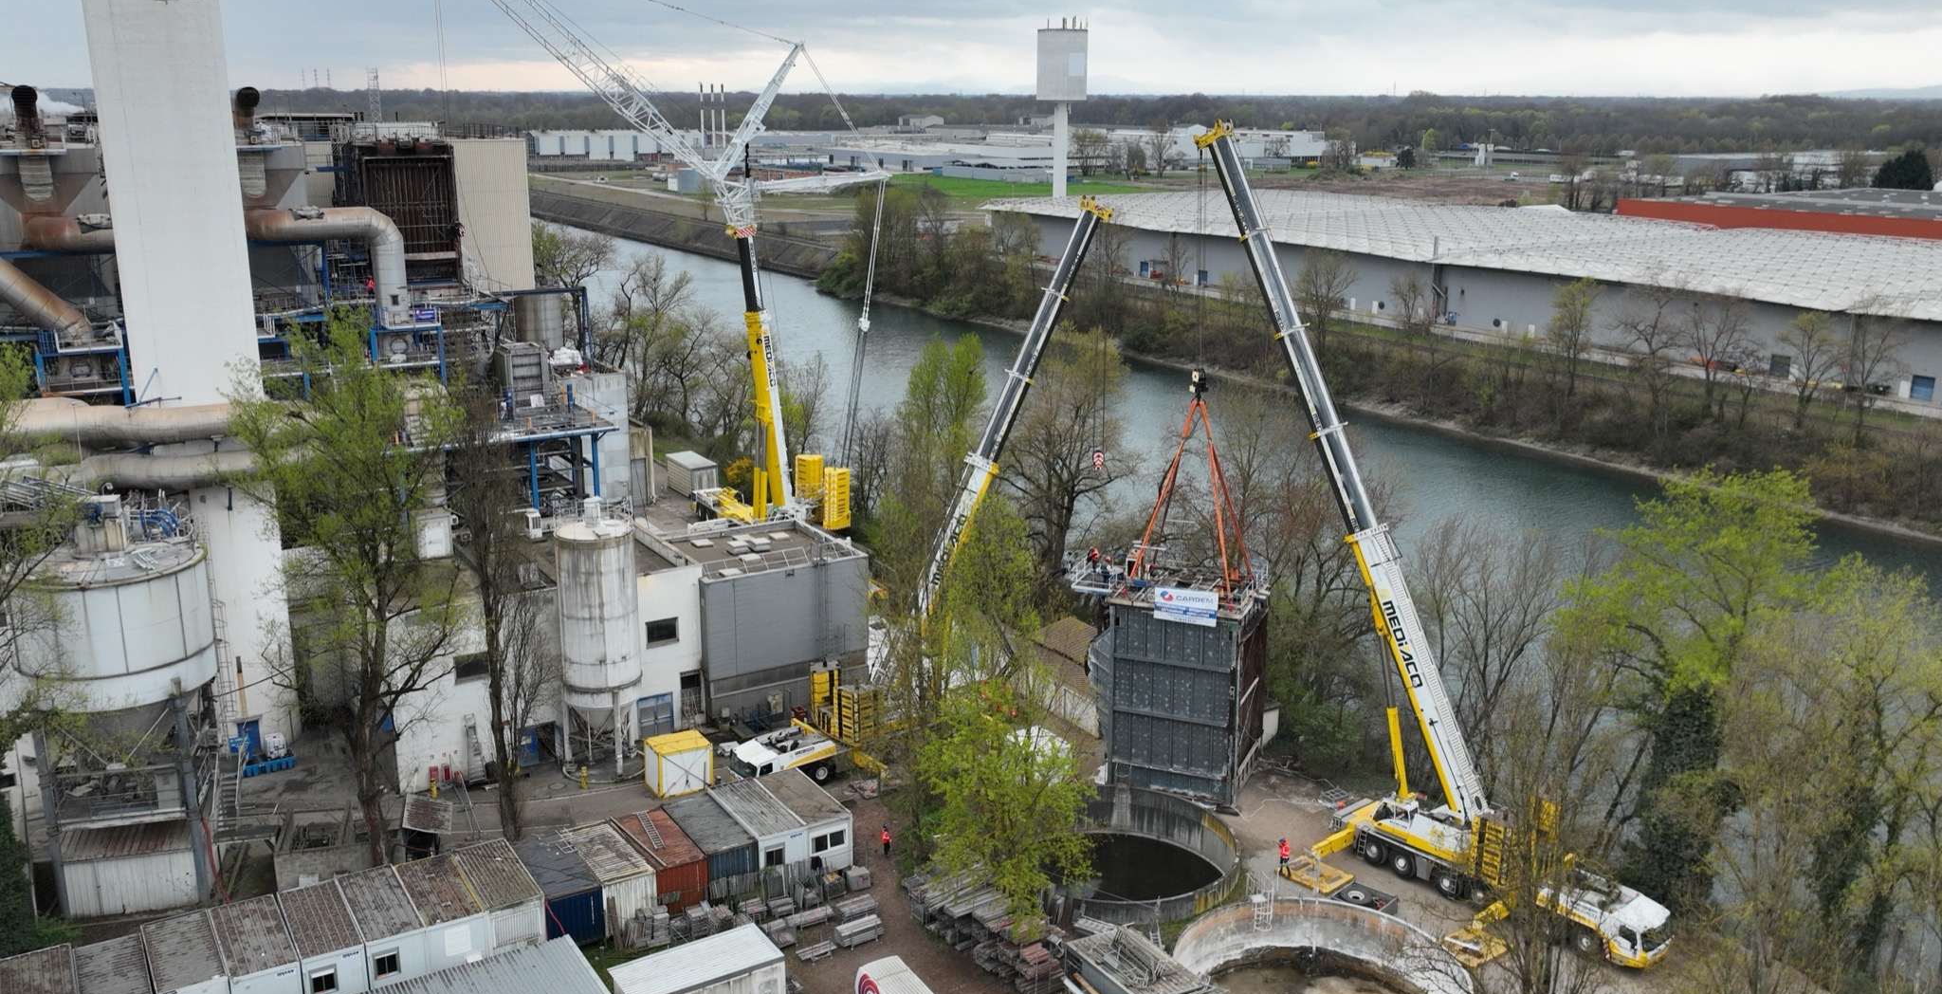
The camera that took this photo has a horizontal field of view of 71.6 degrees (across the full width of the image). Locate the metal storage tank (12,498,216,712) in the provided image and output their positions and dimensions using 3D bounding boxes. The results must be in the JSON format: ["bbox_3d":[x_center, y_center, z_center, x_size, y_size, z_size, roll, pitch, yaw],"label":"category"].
[{"bbox_3d":[-40.845,5.343,64.400,8.100,7.400,8.100,-11,19,-33],"label":"metal storage tank"}]

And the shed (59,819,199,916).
[{"bbox_3d":[-40.732,18.148,65.674,5.950,2.720,2.500,-3,16,-12],"label":"shed"}]

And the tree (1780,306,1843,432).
[{"bbox_3d":[103.310,-15.509,165.839,8.000,15.300,7.800,0,16,0],"label":"tree"}]

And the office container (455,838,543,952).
[{"bbox_3d":[-22.173,18.923,63.418,2.440,2.700,6.060,-10,19,-34],"label":"office container"}]

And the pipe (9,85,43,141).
[{"bbox_3d":[-63.119,-25.606,90.000,1.800,3.600,2.000,-7,17,-23],"label":"pipe"}]

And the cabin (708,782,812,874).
[{"bbox_3d":[-11.120,17.338,70.201,2.440,2.600,6.060,-11,19,-33],"label":"cabin"}]

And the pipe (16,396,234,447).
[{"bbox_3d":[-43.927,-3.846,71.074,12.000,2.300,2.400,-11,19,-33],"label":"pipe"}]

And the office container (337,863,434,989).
[{"bbox_3d":[-26.633,19.529,60.969,2.440,2.700,6.060,-10,19,-34],"label":"office container"}]

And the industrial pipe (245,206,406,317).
[{"bbox_3d":[-46.696,-17.146,97.737,10.600,7.700,2.400,-7,17,-23],"label":"industrial pipe"}]

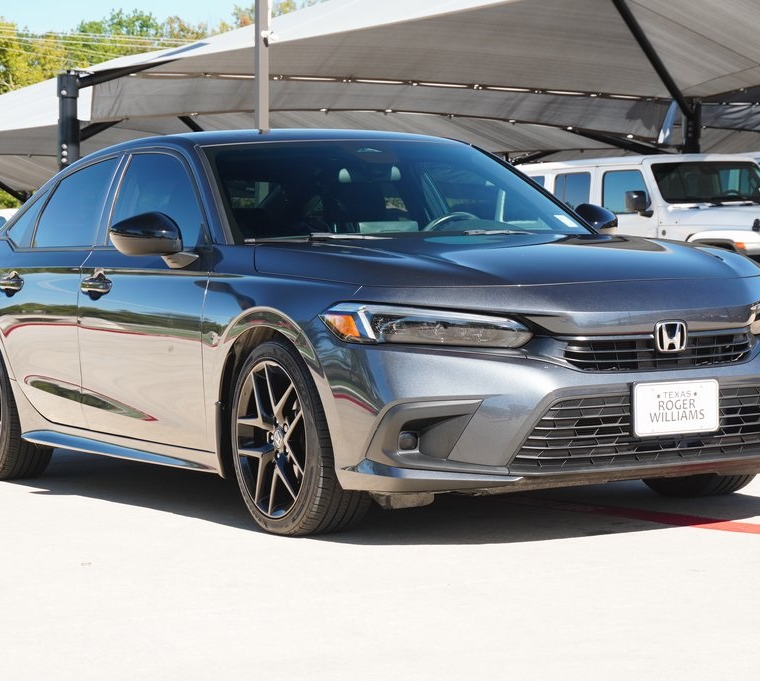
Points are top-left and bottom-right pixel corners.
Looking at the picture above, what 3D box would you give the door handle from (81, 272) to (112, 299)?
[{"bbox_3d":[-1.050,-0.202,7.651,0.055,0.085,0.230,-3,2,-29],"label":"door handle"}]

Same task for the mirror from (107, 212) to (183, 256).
[{"bbox_3d":[-0.794,-0.364,7.088,0.240,0.155,0.145,-3,2,-29],"label":"mirror"}]

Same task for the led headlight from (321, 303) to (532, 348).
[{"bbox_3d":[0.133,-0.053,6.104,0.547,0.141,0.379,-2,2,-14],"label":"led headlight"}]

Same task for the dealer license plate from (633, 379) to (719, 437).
[{"bbox_3d":[0.872,0.197,6.073,0.308,0.157,0.018,-3,2,-29],"label":"dealer license plate"}]

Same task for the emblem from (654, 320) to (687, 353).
[{"bbox_3d":[0.854,-0.010,6.085,0.114,0.100,0.022,-3,-6,-29],"label":"emblem"}]

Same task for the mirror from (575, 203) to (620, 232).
[{"bbox_3d":[0.827,-0.444,7.996,0.240,0.155,0.145,-3,2,-29],"label":"mirror"}]

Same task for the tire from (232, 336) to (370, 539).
[{"bbox_3d":[-0.240,0.293,6.487,0.238,0.642,0.642,-3,2,-29],"label":"tire"}]

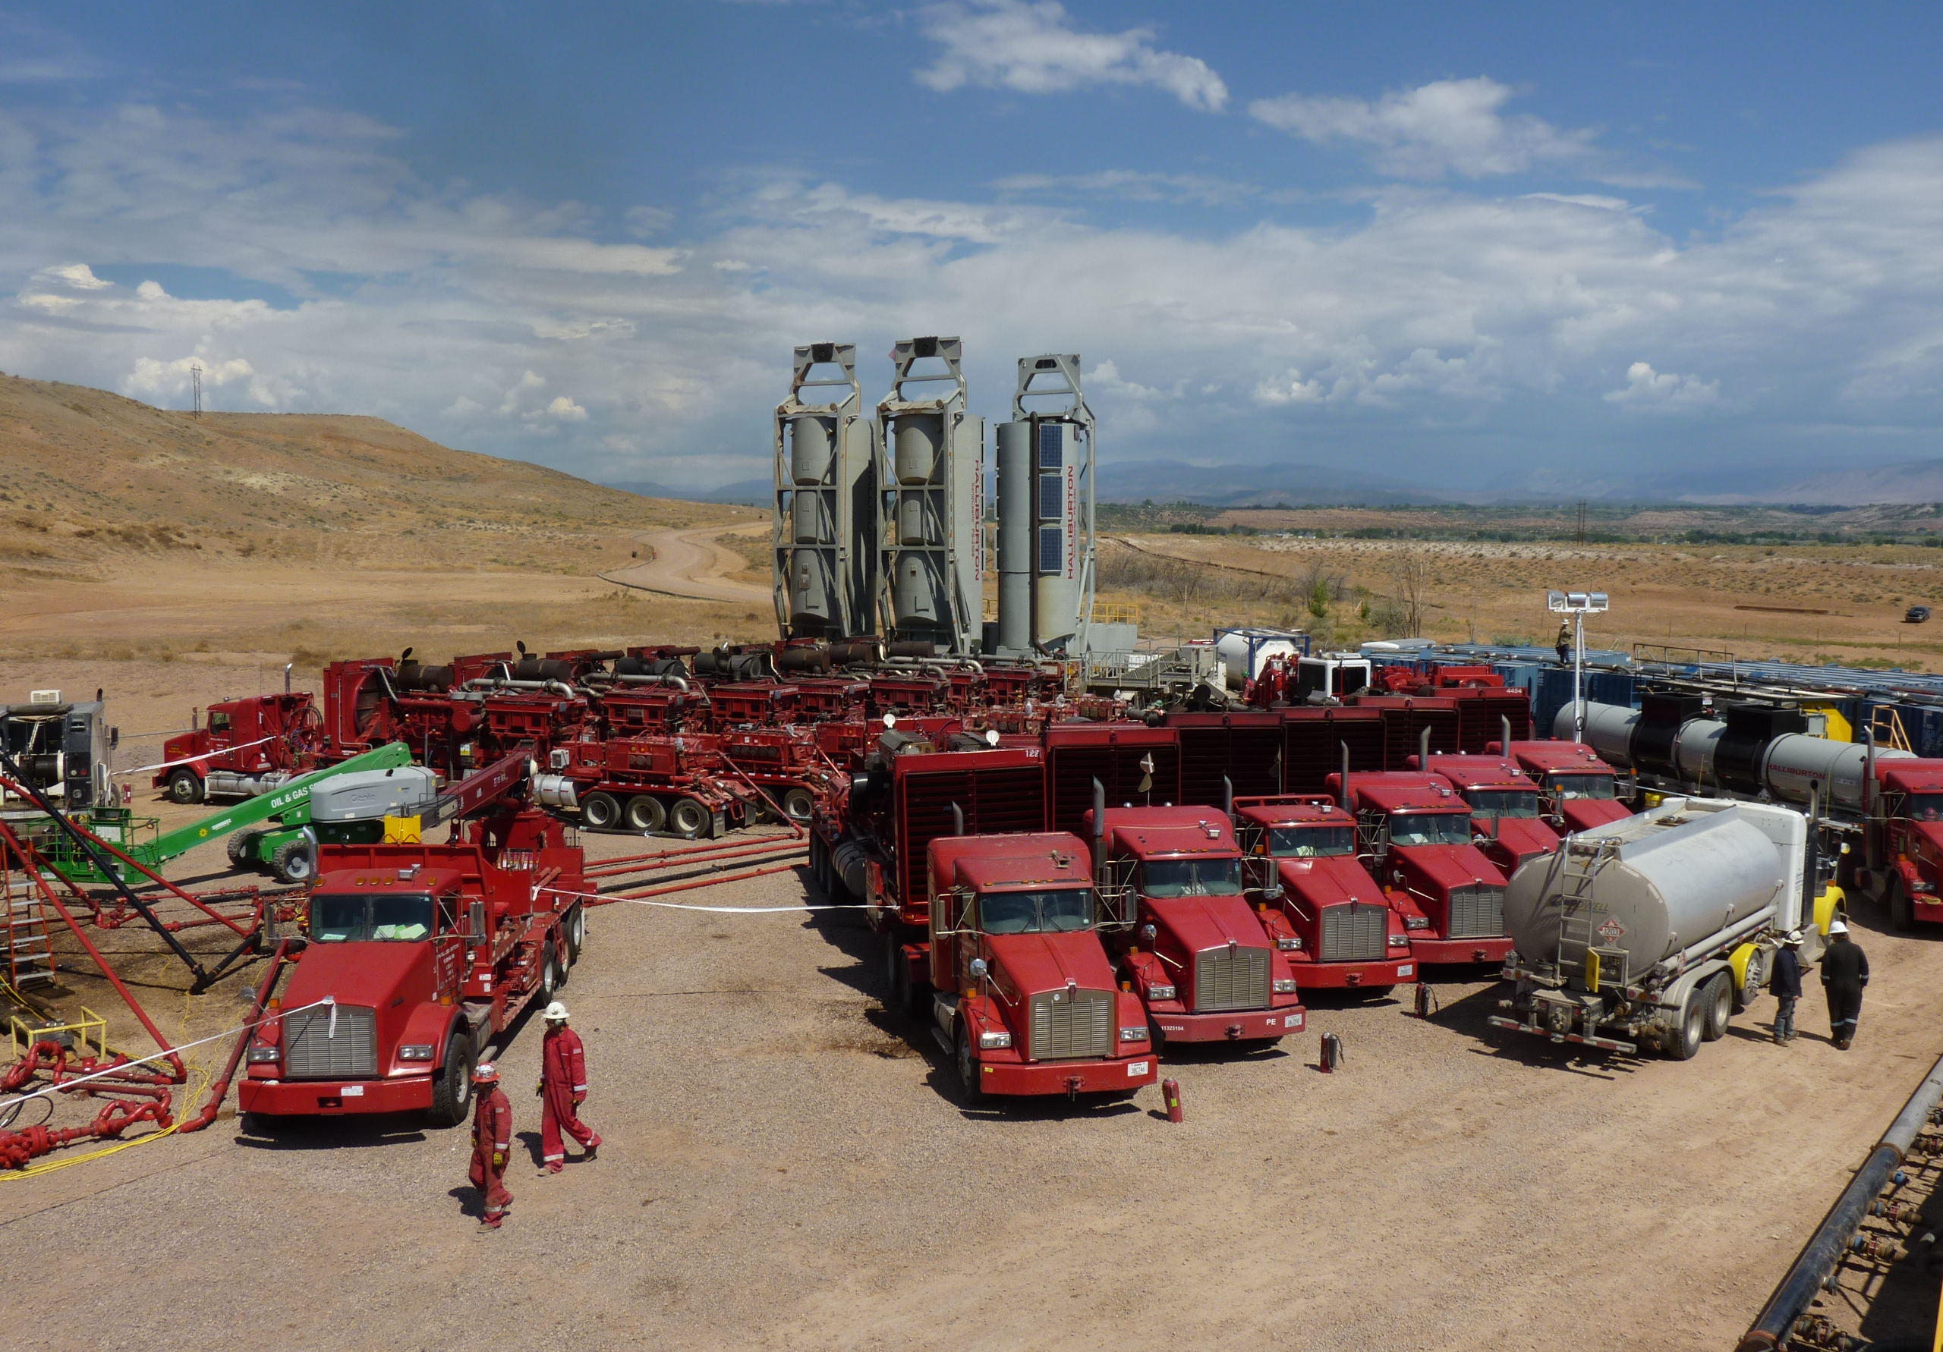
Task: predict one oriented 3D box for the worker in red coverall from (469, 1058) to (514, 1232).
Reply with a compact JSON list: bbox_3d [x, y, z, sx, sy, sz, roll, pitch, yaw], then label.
[{"bbox_3d":[-5.248,5.096,19.548,0.550,1.770,0.520,-4,6,-42],"label":"worker in red coverall"}]

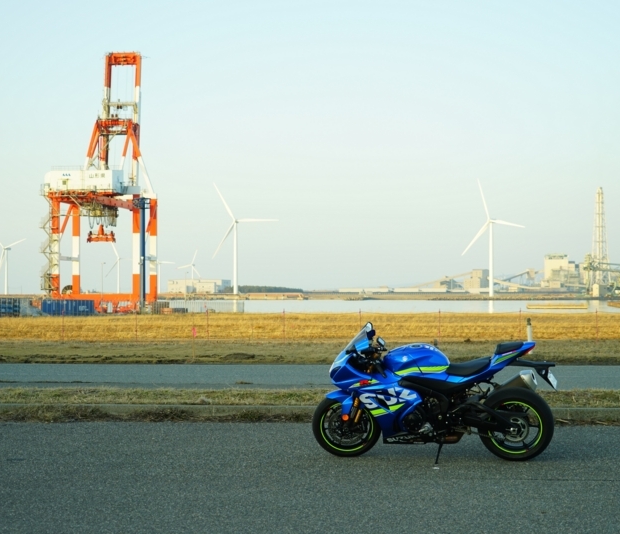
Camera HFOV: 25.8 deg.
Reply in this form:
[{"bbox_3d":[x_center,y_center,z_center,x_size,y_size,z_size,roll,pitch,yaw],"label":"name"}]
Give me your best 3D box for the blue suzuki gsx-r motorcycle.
[{"bbox_3d":[1.010,1.040,11.260,2.080,1.150,0.740,0,-1,12],"label":"blue suzuki gsx-r motorcycle"}]

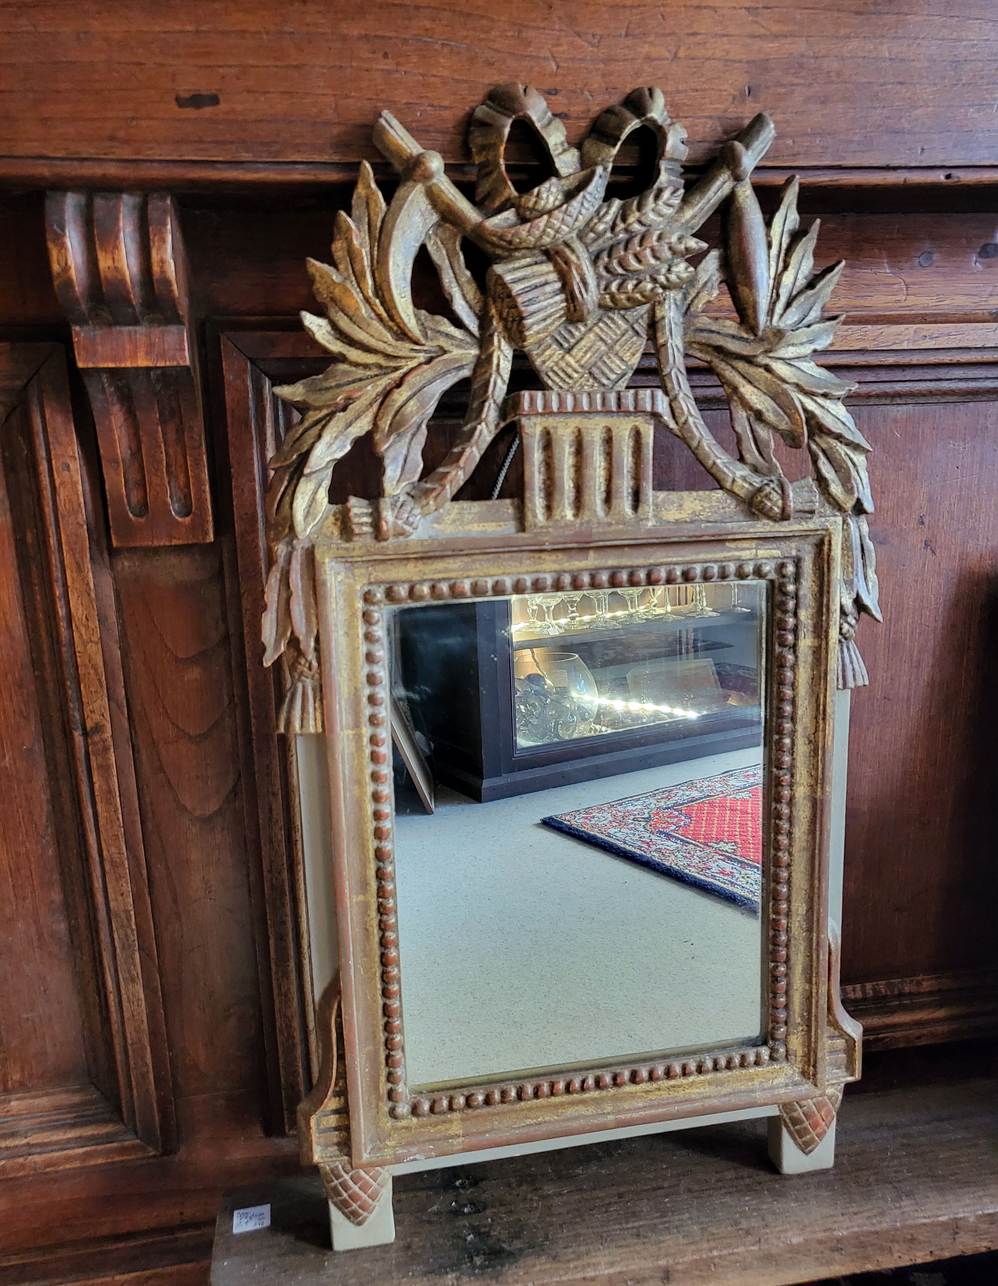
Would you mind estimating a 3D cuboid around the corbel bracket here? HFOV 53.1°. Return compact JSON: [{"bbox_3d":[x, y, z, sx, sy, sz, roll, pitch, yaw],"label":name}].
[{"bbox_3d":[-0.206,-0.148,0.573,0.061,0.193,0.066,-3,15,-9],"label":"corbel bracket"}]

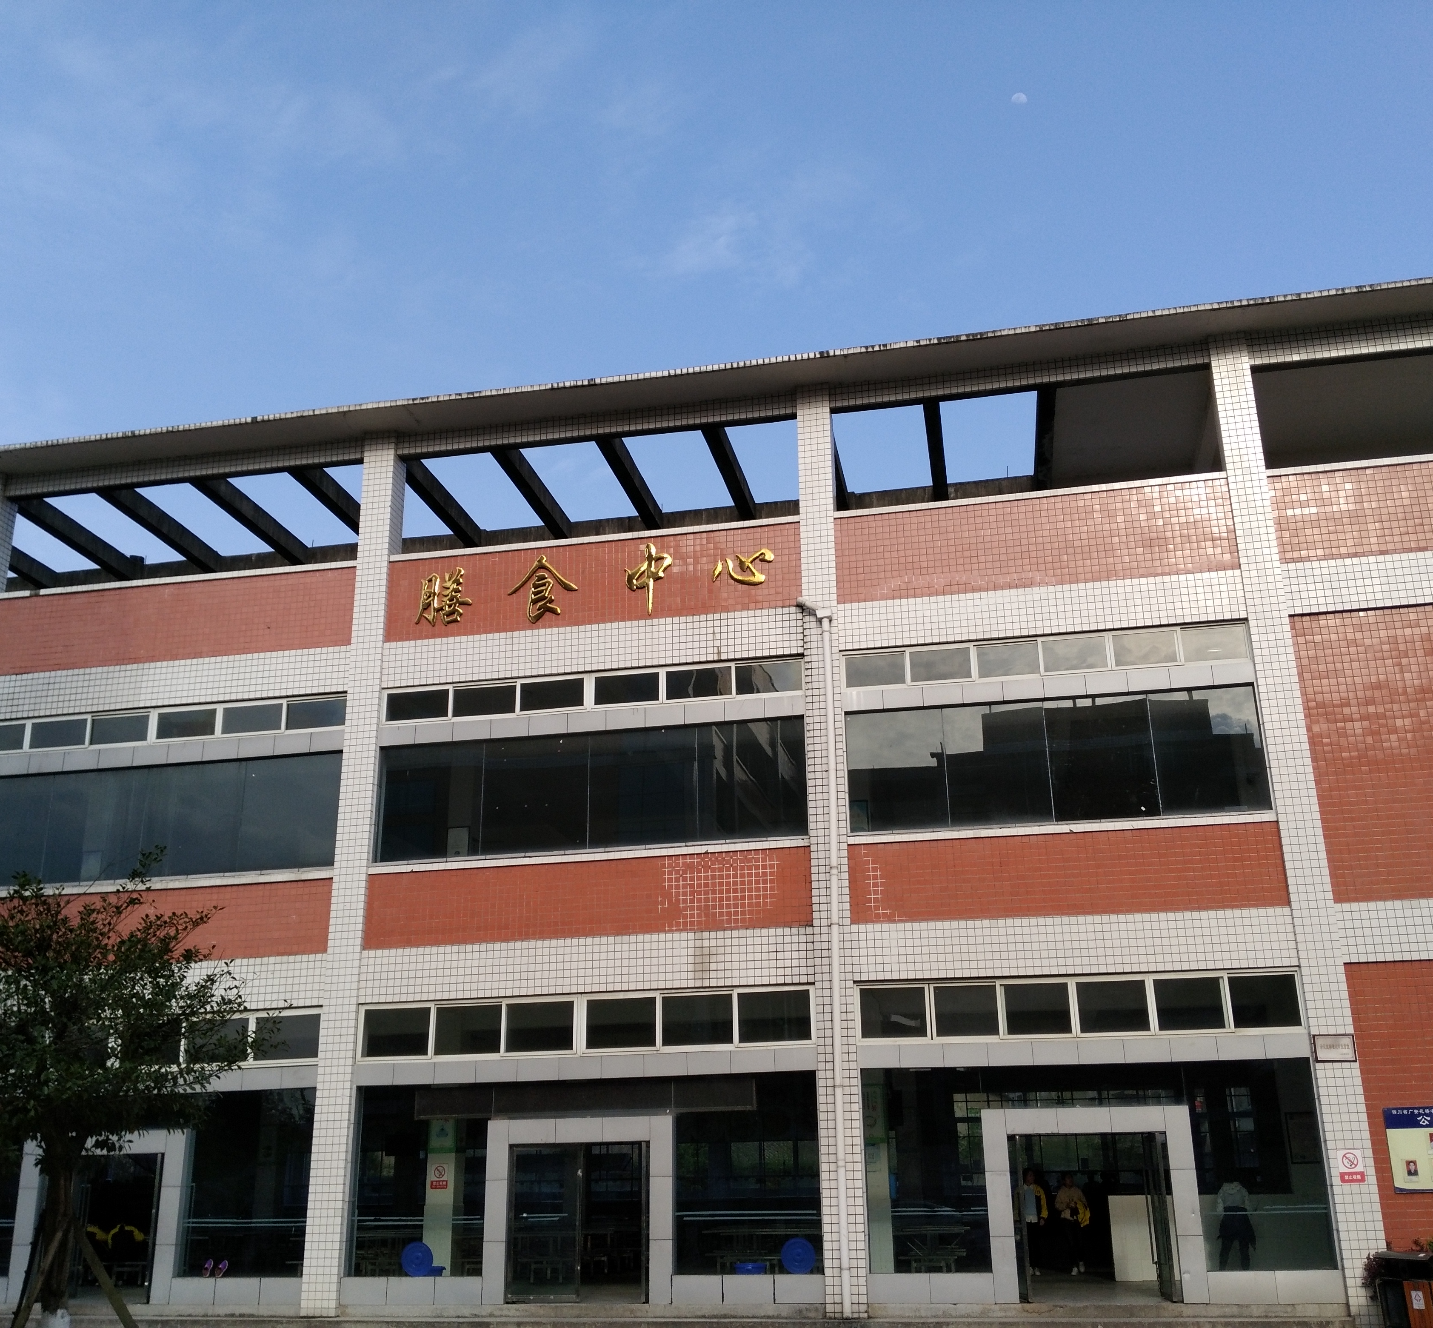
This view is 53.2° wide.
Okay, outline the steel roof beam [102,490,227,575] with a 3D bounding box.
[{"bbox_3d":[-10.504,-2.576,27.298,0.250,0.360,3.675,-5,-19,11],"label":"steel roof beam"}]

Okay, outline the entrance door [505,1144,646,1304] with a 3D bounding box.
[{"bbox_3d":[-1.953,7.804,20.016,1.989,2.067,0.100,-5,-19,11],"label":"entrance door"}]

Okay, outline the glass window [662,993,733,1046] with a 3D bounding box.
[{"bbox_3d":[-0.285,5.146,20.695,1.035,0.707,0.100,-5,-19,11],"label":"glass window"}]

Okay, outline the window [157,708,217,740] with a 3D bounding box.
[{"bbox_3d":[-8.871,1.019,23.980,1.035,0.479,0.083,-5,-19,10],"label":"window"}]

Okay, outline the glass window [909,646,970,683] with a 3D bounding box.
[{"bbox_3d":[3.367,0.011,21.609,0.919,0.498,0.080,-5,-19,10],"label":"glass window"}]

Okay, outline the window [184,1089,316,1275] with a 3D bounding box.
[{"bbox_3d":[-6.962,7.688,21.299,1.867,2.571,0.080,-5,-19,10],"label":"window"}]

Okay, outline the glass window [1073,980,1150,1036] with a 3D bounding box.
[{"bbox_3d":[5.468,4.729,19.747,0.947,0.694,0.083,-5,-19,10],"label":"glass window"}]

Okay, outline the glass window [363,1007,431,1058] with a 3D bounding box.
[{"bbox_3d":[-4.821,5.561,21.597,1.040,0.730,0.100,-5,-19,10],"label":"glass window"}]

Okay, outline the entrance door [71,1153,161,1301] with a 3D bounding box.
[{"bbox_3d":[-9.355,8.491,21.596,2.030,2.100,0.100,-5,-19,10],"label":"entrance door"}]

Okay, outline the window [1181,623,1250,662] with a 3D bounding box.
[{"bbox_3d":[7.202,-0.308,20.642,0.886,0.487,0.080,-5,-19,11],"label":"window"}]

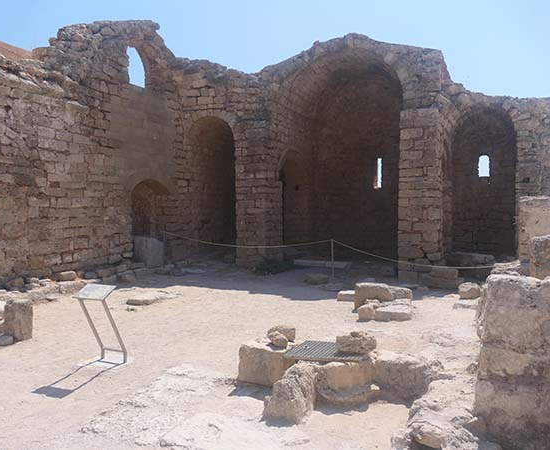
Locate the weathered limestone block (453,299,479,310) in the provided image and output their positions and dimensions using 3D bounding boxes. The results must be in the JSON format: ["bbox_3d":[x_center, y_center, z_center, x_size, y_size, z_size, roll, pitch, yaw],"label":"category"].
[{"bbox_3d":[2.927,1.194,7.110,0.430,0.110,0.360,0,3,23],"label":"weathered limestone block"}]

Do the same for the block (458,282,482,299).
[{"bbox_3d":[3.744,1.257,9.036,0.420,0.250,0.330,1,2,18],"label":"block"}]

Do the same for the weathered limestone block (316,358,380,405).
[{"bbox_3d":[0.602,1.291,3.958,0.530,0.310,0.300,0,3,8],"label":"weathered limestone block"}]

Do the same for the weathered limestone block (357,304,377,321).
[{"bbox_3d":[1.487,1.405,7.596,0.268,0.231,0.242,1,3,15],"label":"weathered limestone block"}]

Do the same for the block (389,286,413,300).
[{"bbox_3d":[2.366,1.325,8.761,0.423,0.274,0.317,1,3,15],"label":"block"}]

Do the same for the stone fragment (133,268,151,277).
[{"bbox_3d":[-3.355,1.206,11.901,0.400,0.150,0.300,1,2,18],"label":"stone fragment"}]

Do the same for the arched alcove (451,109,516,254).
[{"bbox_3d":[4.155,-0.795,9.479,1.270,2.995,1.000,0,3,23],"label":"arched alcove"}]

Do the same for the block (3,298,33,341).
[{"bbox_3d":[-3.403,1.236,6.245,0.310,0.510,0.260,-1,2,-19],"label":"block"}]

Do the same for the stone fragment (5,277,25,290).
[{"bbox_3d":[-5.603,1.270,10.105,0.367,0.249,0.293,-2,3,-30],"label":"stone fragment"}]

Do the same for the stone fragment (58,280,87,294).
[{"bbox_3d":[-4.261,1.323,9.857,0.315,0.169,0.485,2,3,29],"label":"stone fragment"}]

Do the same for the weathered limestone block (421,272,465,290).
[{"bbox_3d":[3.120,1.054,8.683,0.740,0.220,0.420,0,3,23],"label":"weathered limestone block"}]

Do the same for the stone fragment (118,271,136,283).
[{"bbox_3d":[-3.551,1.229,11.192,0.259,0.222,0.324,3,4,45],"label":"stone fragment"}]

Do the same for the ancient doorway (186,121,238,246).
[{"bbox_3d":[-2.015,-1.202,14.149,1.680,3.980,0.900,1,2,18],"label":"ancient doorway"}]

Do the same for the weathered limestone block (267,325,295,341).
[{"bbox_3d":[0.075,1.214,5.248,0.272,0.128,0.204,1,3,15],"label":"weathered limestone block"}]

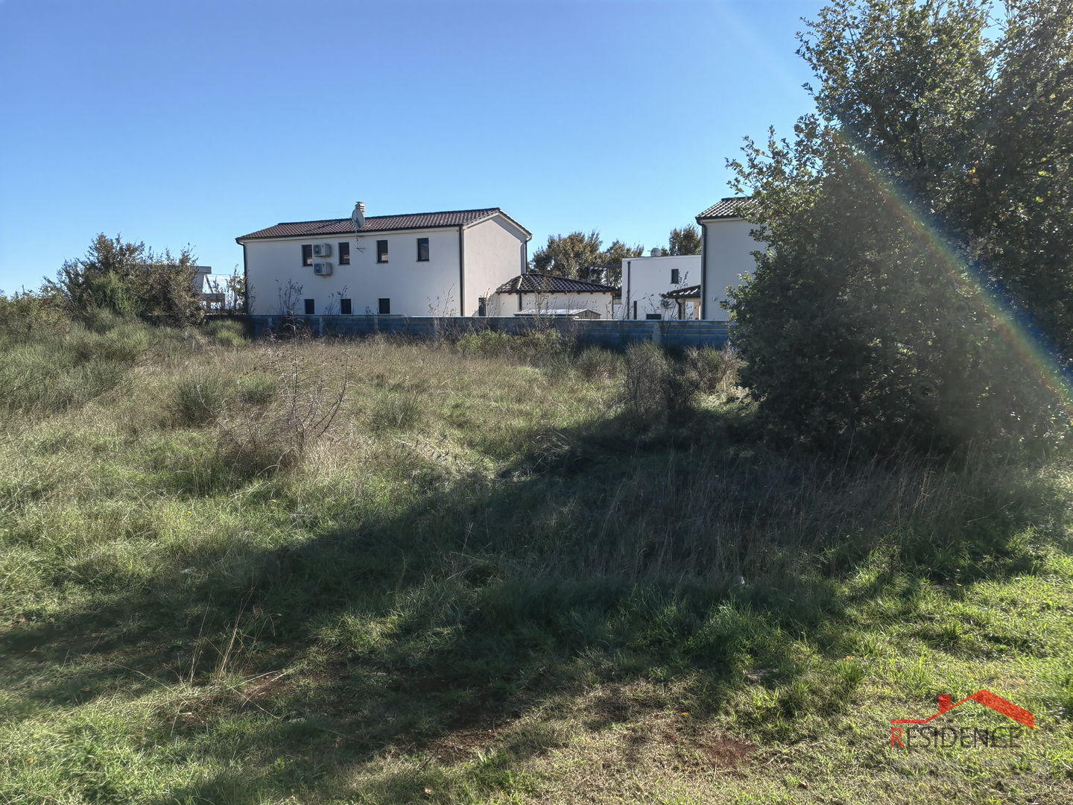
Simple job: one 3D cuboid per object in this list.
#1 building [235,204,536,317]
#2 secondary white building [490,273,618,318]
[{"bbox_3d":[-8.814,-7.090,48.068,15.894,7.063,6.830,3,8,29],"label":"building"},{"bbox_3d":[0.273,-5.355,47.398,6.923,3.628,5.200,-5,8,-37],"label":"secondary white building"}]

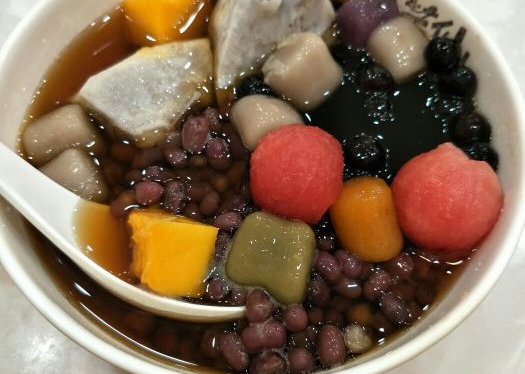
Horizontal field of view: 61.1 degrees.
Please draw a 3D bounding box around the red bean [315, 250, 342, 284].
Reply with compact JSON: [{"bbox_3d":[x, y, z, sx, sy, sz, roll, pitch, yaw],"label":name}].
[{"bbox_3d":[0.019,0.022,0.124,0.006,0.006,0.010,-20,66,-11],"label":"red bean"}]

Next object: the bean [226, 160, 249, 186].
[{"bbox_3d":[-0.008,-0.004,0.141,0.006,0.006,0.010,28,67,12],"label":"bean"}]

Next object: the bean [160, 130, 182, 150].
[{"bbox_3d":[-0.031,-0.016,0.151,0.008,0.006,0.007,-28,69,-16],"label":"bean"}]

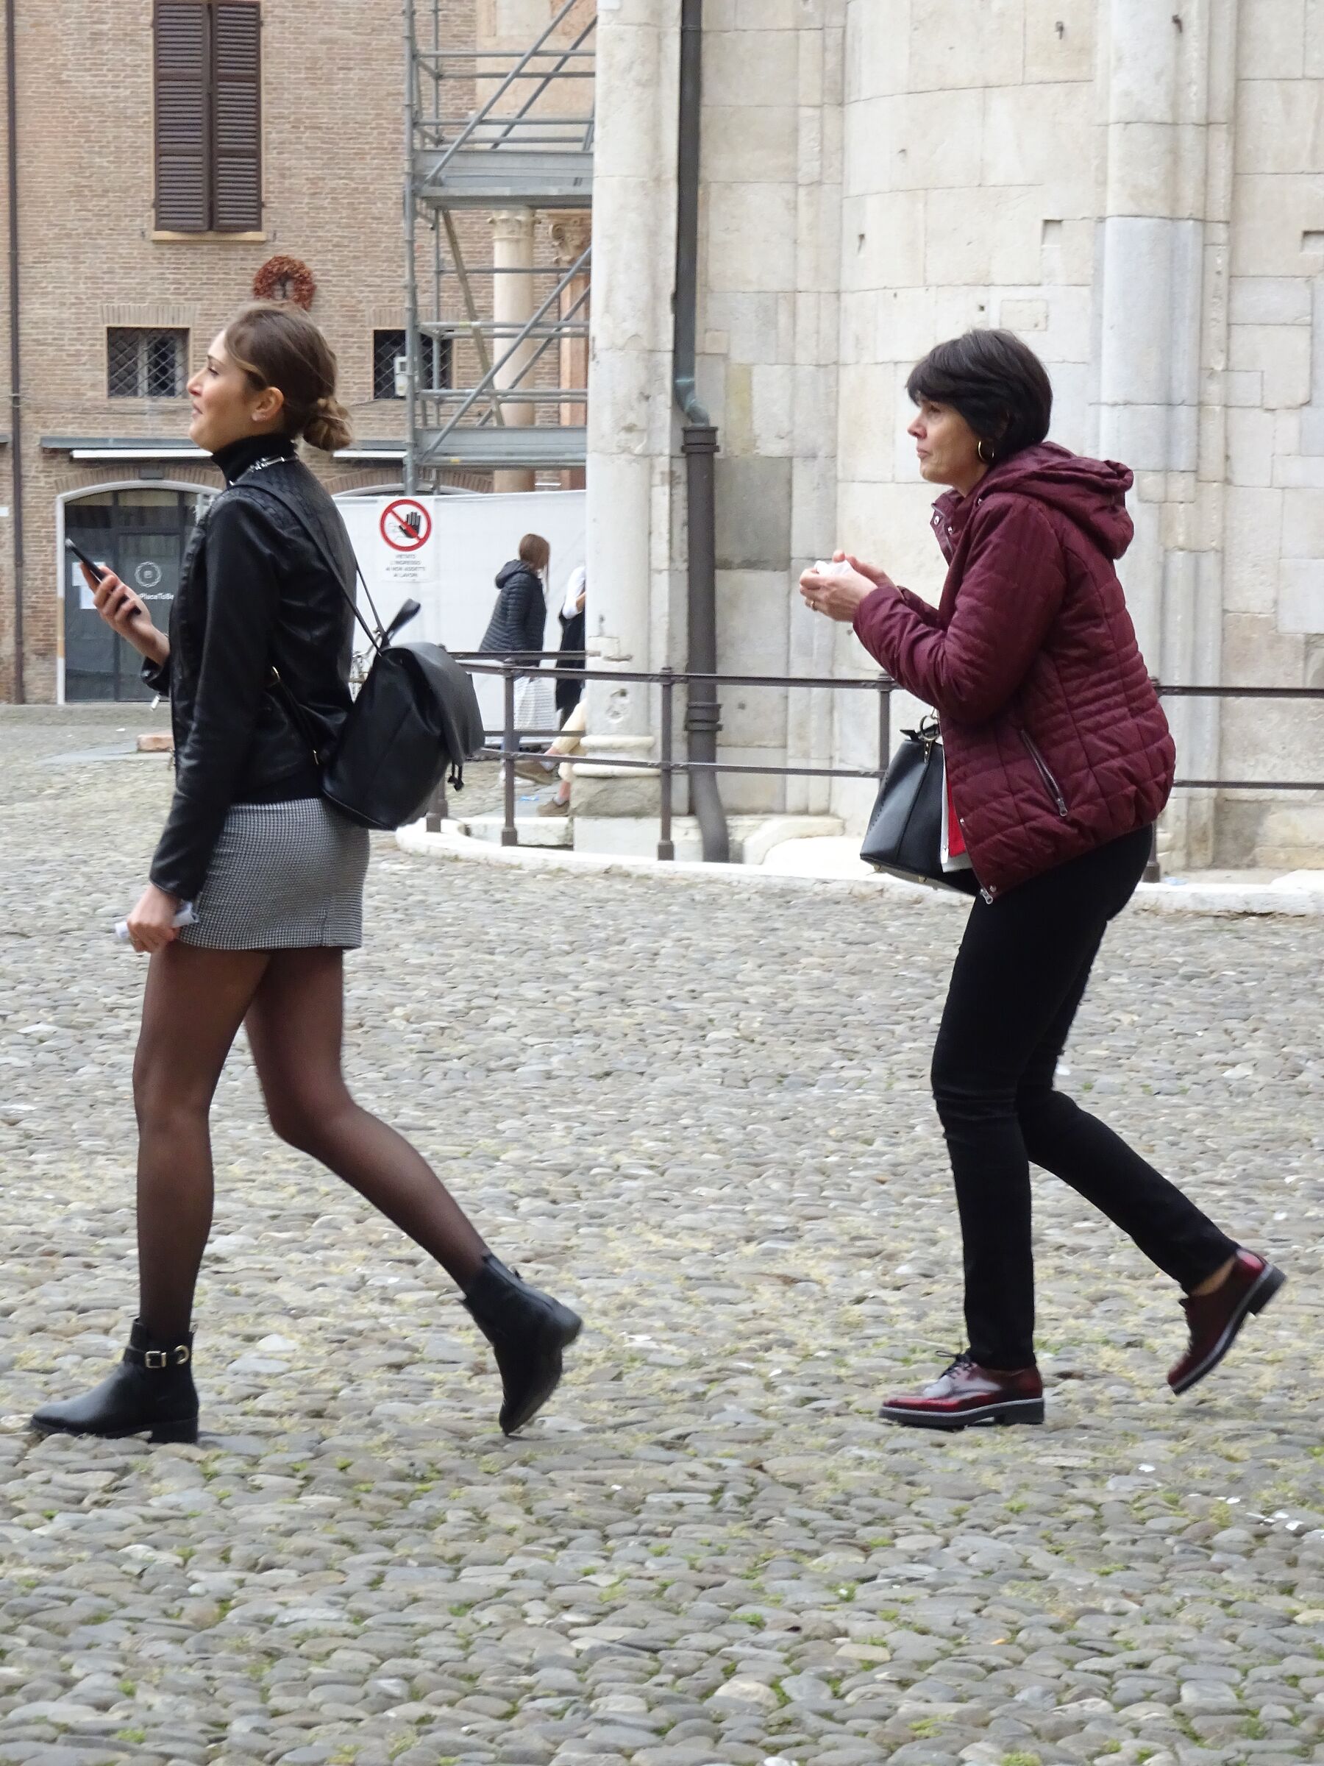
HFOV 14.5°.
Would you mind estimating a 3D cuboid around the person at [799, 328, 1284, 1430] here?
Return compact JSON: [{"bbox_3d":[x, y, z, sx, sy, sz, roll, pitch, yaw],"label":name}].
[{"bbox_3d":[0.561,-0.006,7.680,0.710,1.625,0.520,1,3,10],"label":"person"}]

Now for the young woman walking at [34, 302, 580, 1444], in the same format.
[{"bbox_3d":[-0.518,-0.015,7.600,0.790,1.665,0.490,1,3,15],"label":"young woman walking"}]

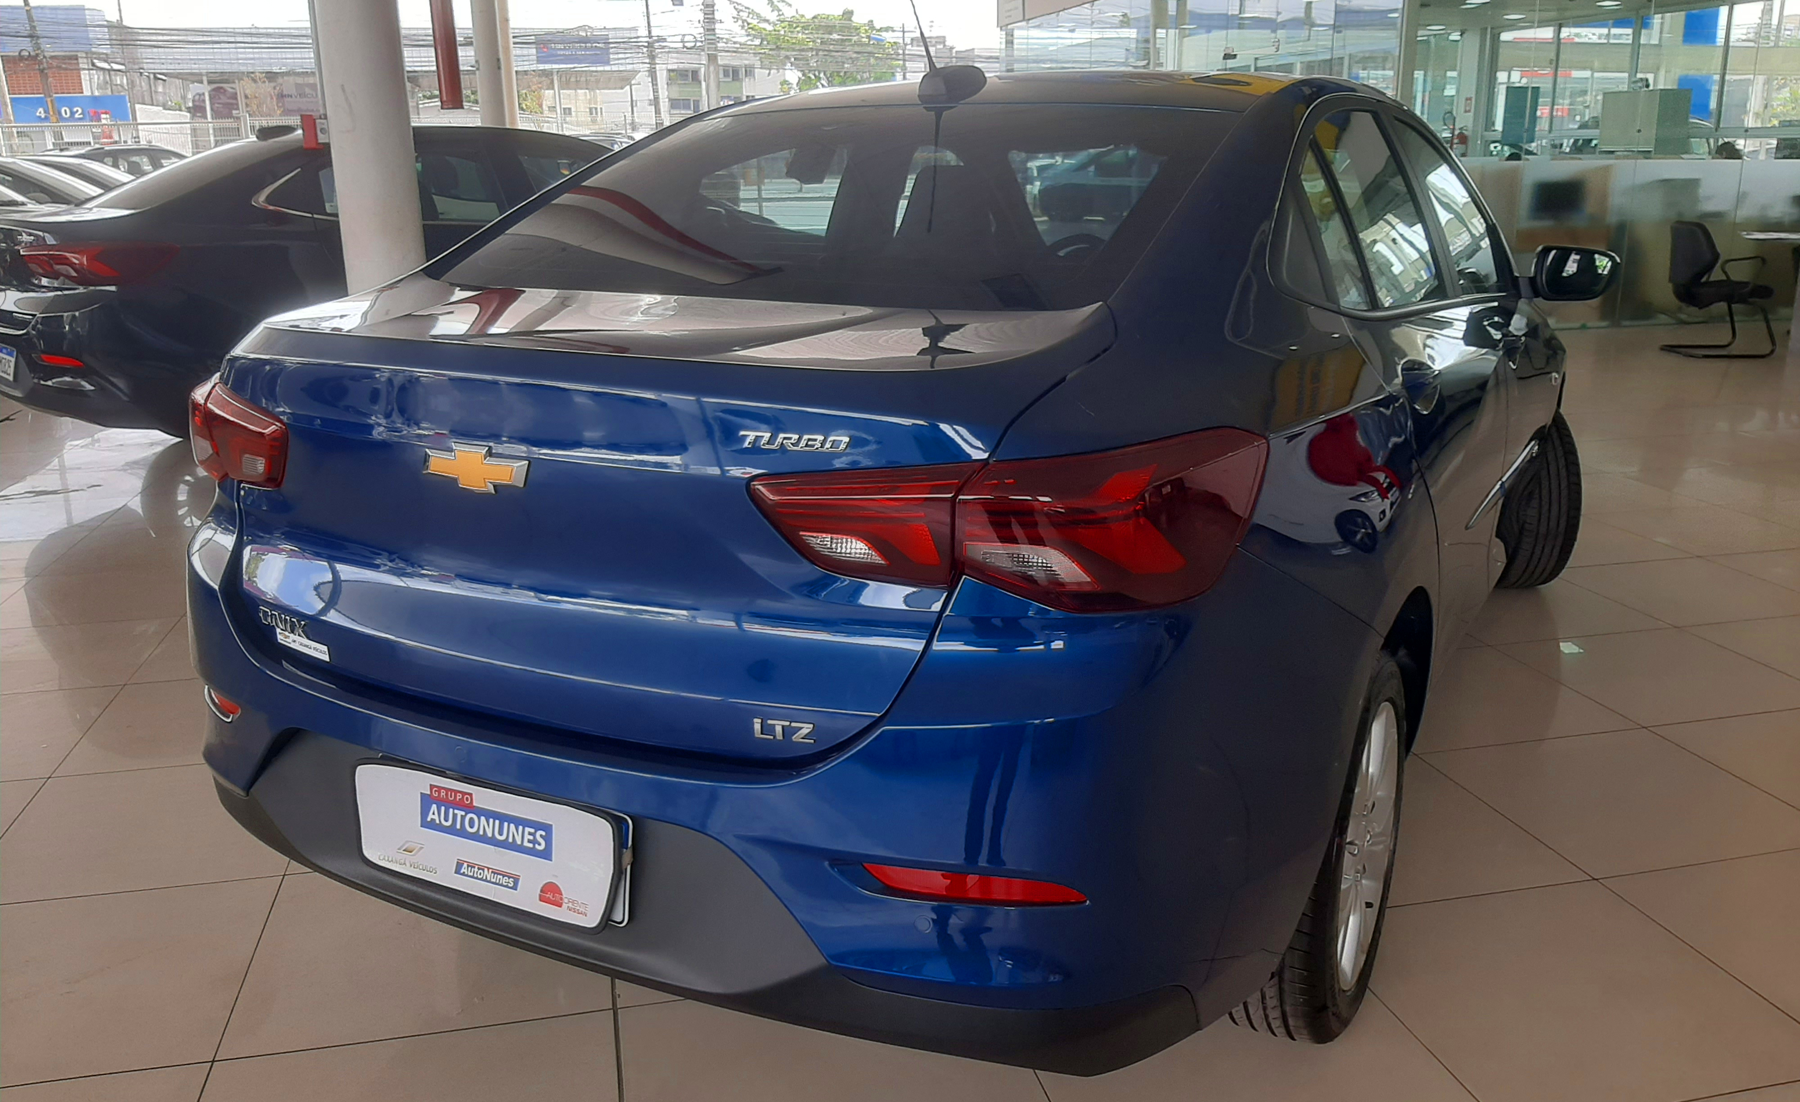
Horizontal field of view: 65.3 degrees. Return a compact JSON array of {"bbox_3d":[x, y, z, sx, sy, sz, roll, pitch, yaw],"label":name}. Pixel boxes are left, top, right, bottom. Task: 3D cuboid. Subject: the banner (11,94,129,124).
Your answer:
[{"bbox_3d":[-24.820,-13.230,42.000,3.750,0.850,0.150,1,16,5],"label":"banner"}]

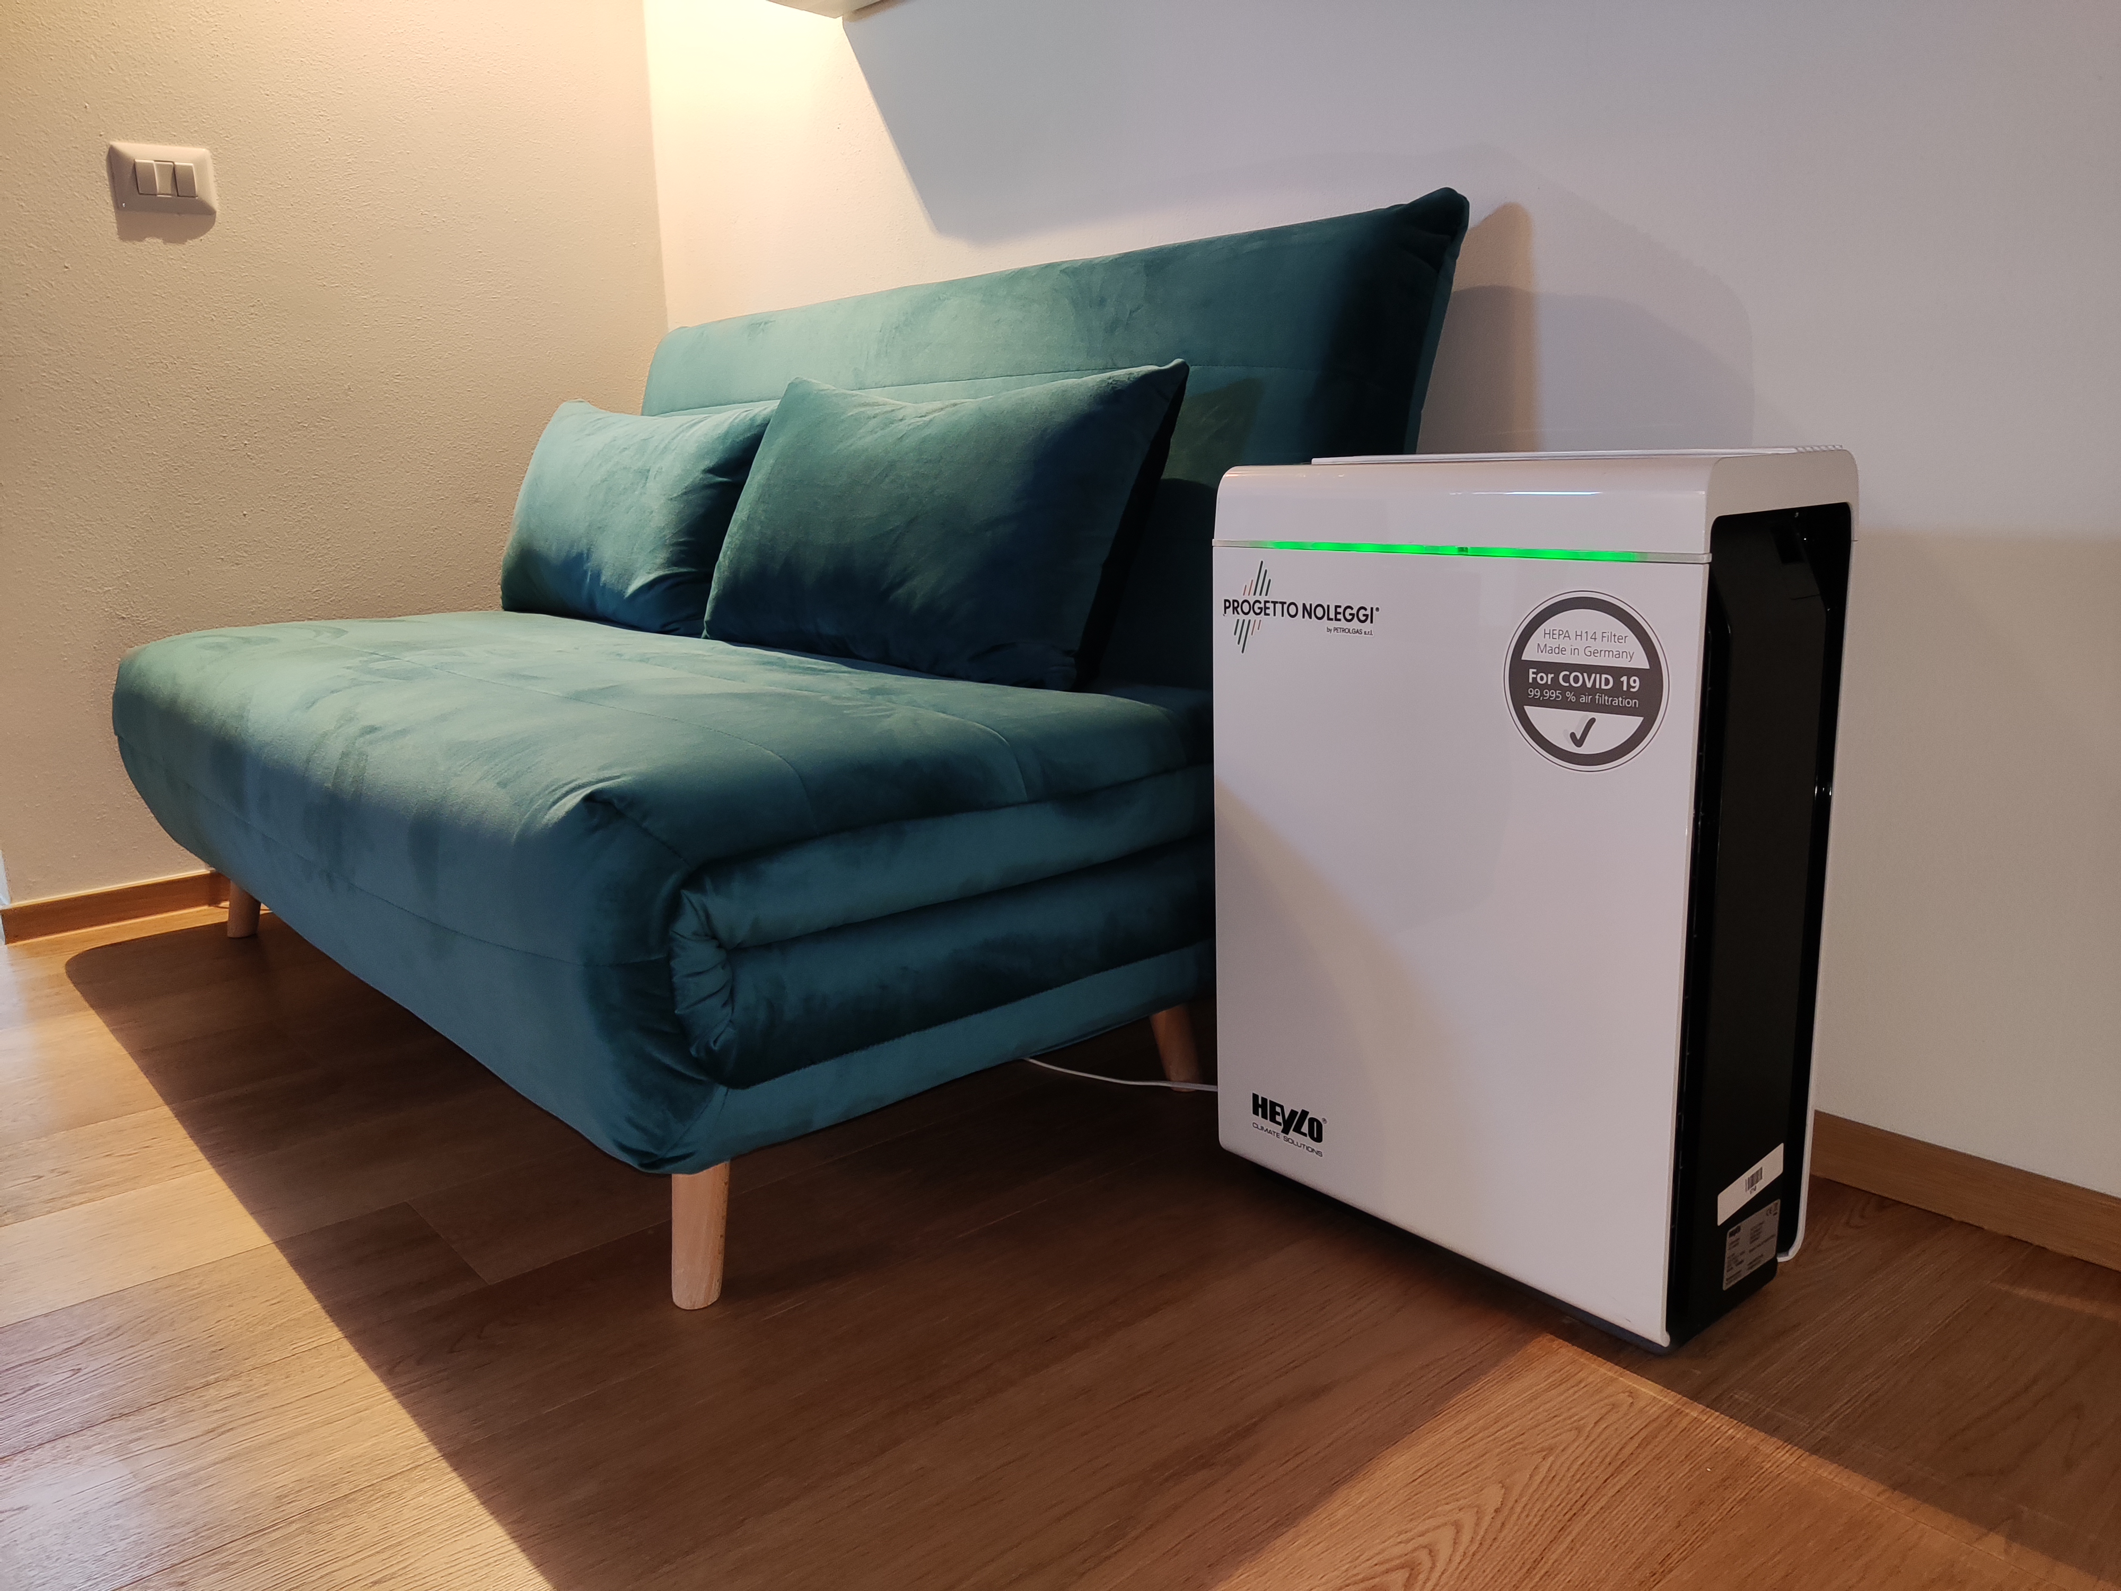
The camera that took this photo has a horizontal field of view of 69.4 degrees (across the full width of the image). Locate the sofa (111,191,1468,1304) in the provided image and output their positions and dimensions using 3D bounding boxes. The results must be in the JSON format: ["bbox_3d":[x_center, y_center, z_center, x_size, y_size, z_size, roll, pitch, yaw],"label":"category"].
[{"bbox_3d":[-0.452,-0.174,1.714,0.867,0.826,1.487,-12,16,-40],"label":"sofa"}]

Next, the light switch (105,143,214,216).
[{"bbox_3d":[-1.206,-0.827,2.059,0.119,0.084,0.012,-12,16,-39],"label":"light switch"}]

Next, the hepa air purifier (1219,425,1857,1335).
[{"bbox_3d":[0.338,0.038,1.184,0.197,0.587,0.424,-11,15,-37],"label":"hepa air purifier"}]

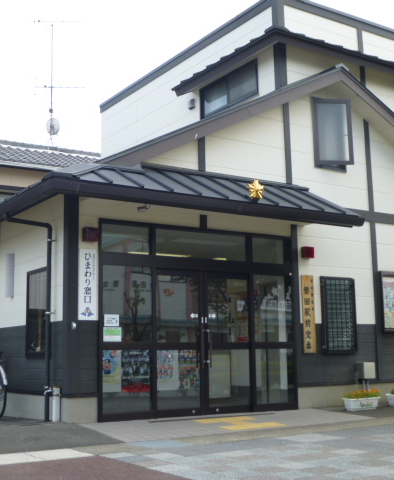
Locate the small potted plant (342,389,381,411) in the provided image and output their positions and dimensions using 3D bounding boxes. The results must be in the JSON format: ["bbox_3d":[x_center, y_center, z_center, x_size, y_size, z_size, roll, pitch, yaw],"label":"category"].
[{"bbox_3d":[2.419,2.356,10.578,0.609,0.294,0.233,5,-11,-33],"label":"small potted plant"}]

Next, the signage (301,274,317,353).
[{"bbox_3d":[1.746,1.167,11.326,0.235,1.211,0.035,5,-11,-33],"label":"signage"}]

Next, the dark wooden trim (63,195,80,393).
[{"bbox_3d":[-1.629,0.679,9.323,0.147,2.558,0.167,5,-11,-33],"label":"dark wooden trim"}]

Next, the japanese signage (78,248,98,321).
[{"bbox_3d":[-1.400,0.581,9.303,0.257,0.913,0.025,5,-11,-33],"label":"japanese signage"}]

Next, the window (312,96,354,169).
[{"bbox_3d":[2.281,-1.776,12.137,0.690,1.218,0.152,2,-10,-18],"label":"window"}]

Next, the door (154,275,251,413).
[{"bbox_3d":[0.118,1.456,10.233,1.602,2.005,0.080,5,-11,-33],"label":"door"}]

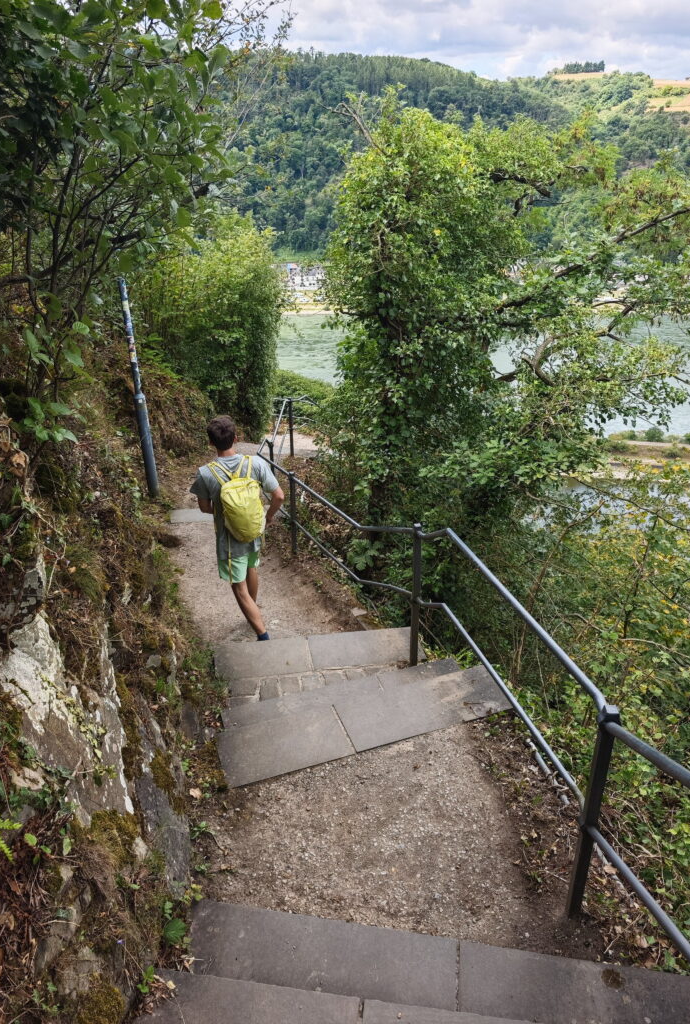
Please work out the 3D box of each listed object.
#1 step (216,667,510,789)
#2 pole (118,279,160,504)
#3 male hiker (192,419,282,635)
[{"bbox_3d":[0.150,1.177,3.689,1.614,0.127,0.375,-10,26,-17],"label":"step"},{"bbox_3d":[-2.377,-1.345,7.849,0.125,2.600,0.125,-1,25,0],"label":"pole"},{"bbox_3d":[-0.732,0.198,4.679,0.568,1.725,0.608,-9,26,-15],"label":"male hiker"}]

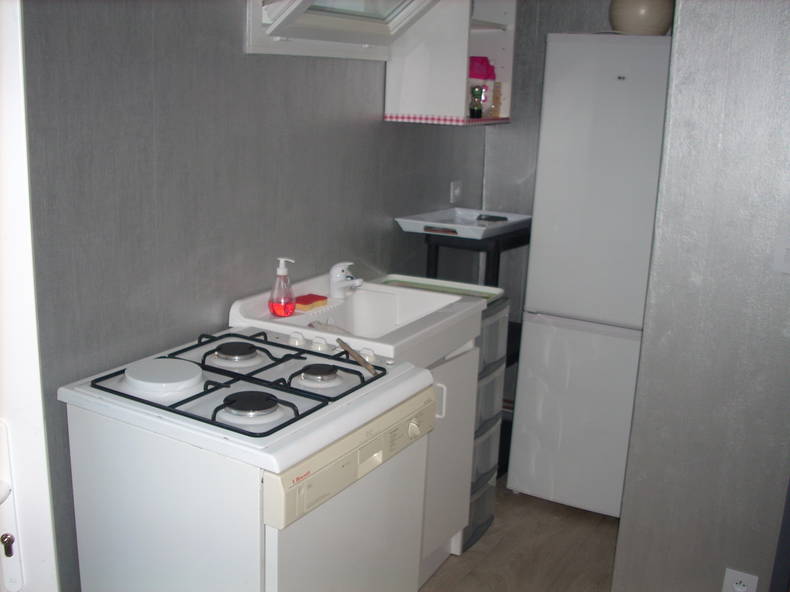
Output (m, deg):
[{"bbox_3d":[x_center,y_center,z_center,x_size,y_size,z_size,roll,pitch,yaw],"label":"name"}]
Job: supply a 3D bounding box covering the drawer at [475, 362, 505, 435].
[{"bbox_3d":[0.164,0.335,2.960,0.385,0.195,0.258,10,16,30],"label":"drawer"}]

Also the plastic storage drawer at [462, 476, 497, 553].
[{"bbox_3d":[0.150,0.726,3.058,0.385,0.190,0.258,10,16,30],"label":"plastic storage drawer"}]

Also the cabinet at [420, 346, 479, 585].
[{"bbox_3d":[-0.093,0.508,2.633,0.472,0.810,0.595,10,16,30],"label":"cabinet"}]

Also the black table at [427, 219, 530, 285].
[{"bbox_3d":[0.371,0.209,3.451,0.315,1.025,0.555,10,16,30],"label":"black table"}]

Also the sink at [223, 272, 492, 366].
[{"bbox_3d":[-0.080,0.085,2.526,0.510,0.185,0.620,10,16,30],"label":"sink"}]

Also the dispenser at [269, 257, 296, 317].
[{"bbox_3d":[-0.317,-0.024,2.391,0.078,0.165,0.076,2,14,0],"label":"dispenser"}]

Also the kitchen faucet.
[{"bbox_3d":[-0.149,-0.047,2.595,0.103,0.112,0.046,6,15,15],"label":"kitchen faucet"}]

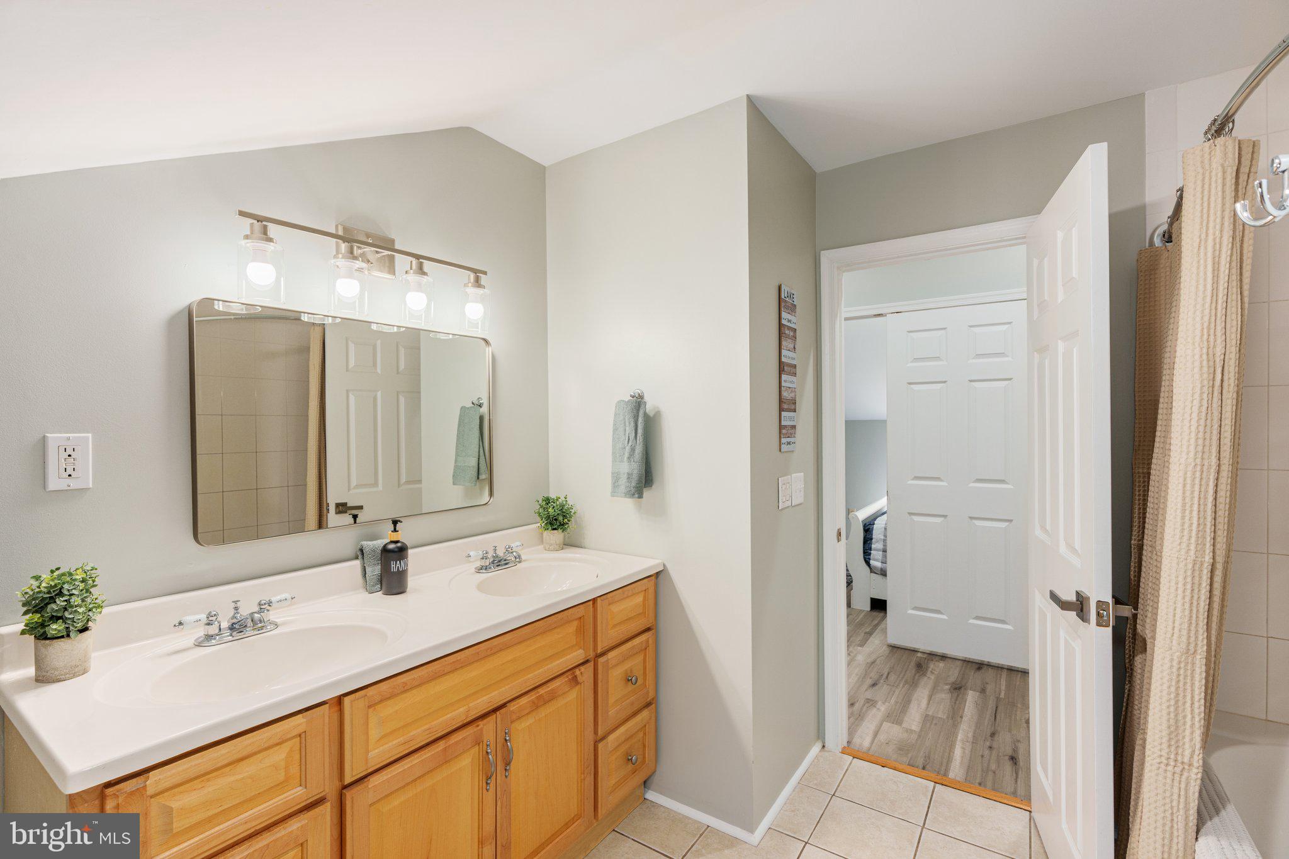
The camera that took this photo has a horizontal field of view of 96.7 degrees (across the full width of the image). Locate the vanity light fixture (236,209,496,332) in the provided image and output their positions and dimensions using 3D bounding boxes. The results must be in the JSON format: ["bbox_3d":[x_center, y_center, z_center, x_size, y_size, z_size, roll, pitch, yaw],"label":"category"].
[{"bbox_3d":[-0.804,-0.469,1.733,0.160,0.277,0.755,0,1,38],"label":"vanity light fixture"}]

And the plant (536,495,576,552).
[{"bbox_3d":[-0.354,0.367,2.264,0.155,0.217,0.155,-1,0,0],"label":"plant"}]

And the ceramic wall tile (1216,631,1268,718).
[{"bbox_3d":[1.794,0.752,1.782,0.199,0.250,0.009,0,0,34],"label":"ceramic wall tile"}]

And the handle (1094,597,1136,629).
[{"bbox_3d":[1.171,0.450,1.443,0.093,0.067,0.157,0,0,23],"label":"handle"}]

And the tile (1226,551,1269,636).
[{"bbox_3d":[1.791,0.501,1.781,0.199,0.250,0.009,0,0,34],"label":"tile"}]

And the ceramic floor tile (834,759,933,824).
[{"bbox_3d":[0.913,1.366,2.167,0.300,0.010,0.290,0,0,34],"label":"ceramic floor tile"}]

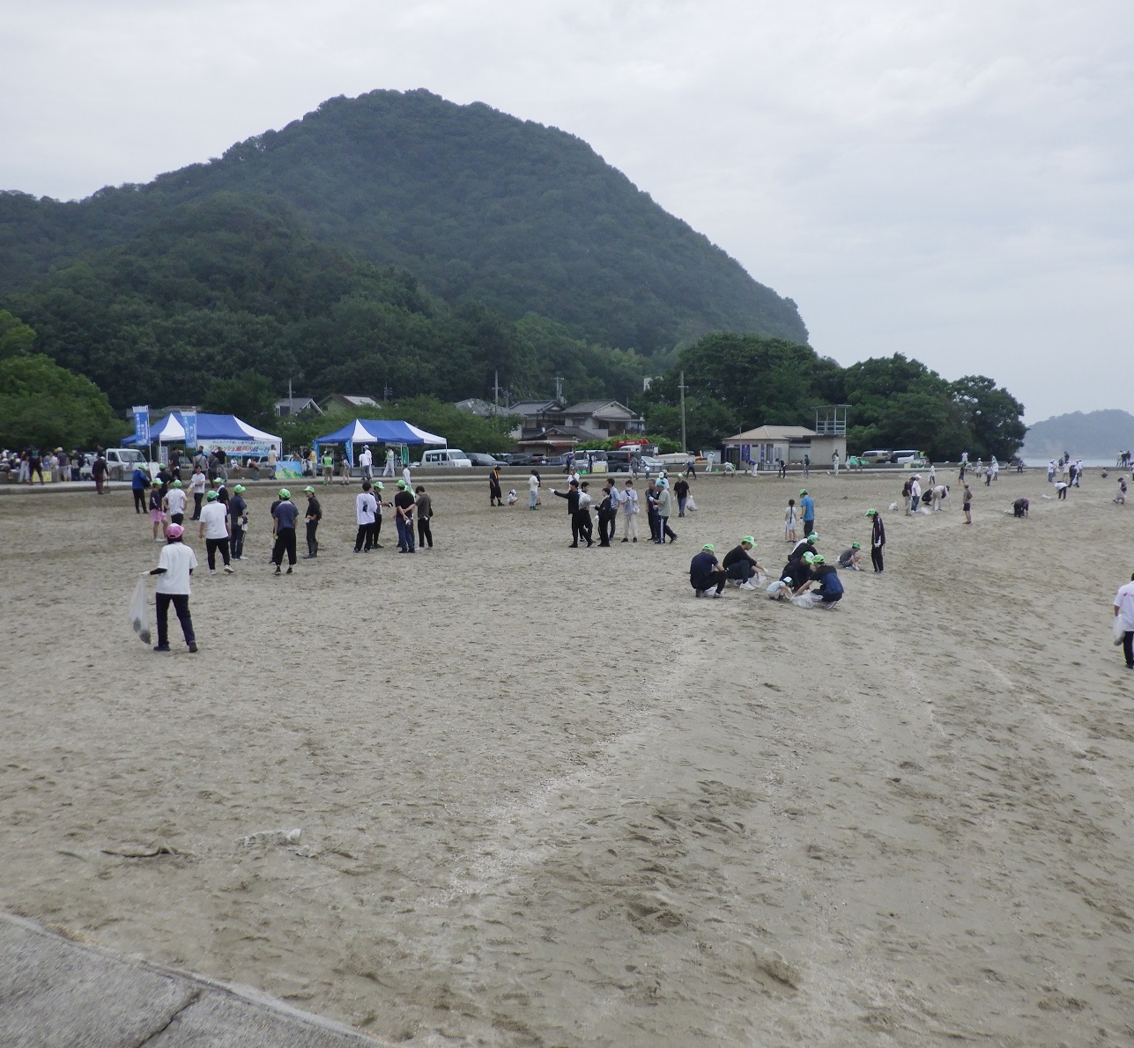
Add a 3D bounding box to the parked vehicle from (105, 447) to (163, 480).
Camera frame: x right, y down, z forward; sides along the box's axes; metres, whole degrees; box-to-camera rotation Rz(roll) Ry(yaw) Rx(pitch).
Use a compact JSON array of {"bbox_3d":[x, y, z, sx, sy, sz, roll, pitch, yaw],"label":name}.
[{"bbox_3d":[-21.396,-2.702,53.837,3.400,1.780,1.480,3,5,40],"label":"parked vehicle"}]

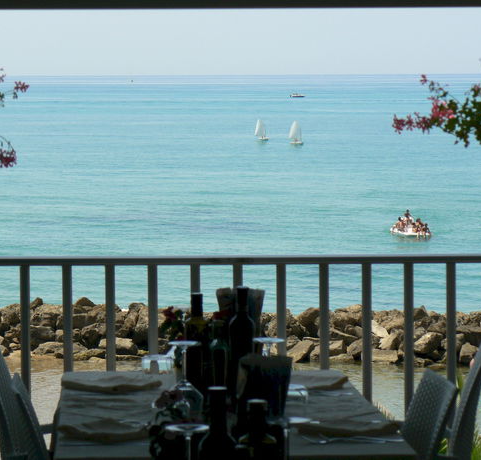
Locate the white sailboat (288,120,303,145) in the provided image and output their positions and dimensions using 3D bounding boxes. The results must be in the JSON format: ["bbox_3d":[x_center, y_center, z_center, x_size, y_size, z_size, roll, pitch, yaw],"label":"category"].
[{"bbox_3d":[8.388,-14.751,348.000,2.450,3.450,1.300,1,4,22],"label":"white sailboat"}]

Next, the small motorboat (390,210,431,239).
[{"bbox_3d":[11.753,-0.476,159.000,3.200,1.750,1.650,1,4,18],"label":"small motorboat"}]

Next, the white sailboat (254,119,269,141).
[{"bbox_3d":[3.455,-16.037,370.000,2.400,3.250,1.300,2,4,28],"label":"white sailboat"}]

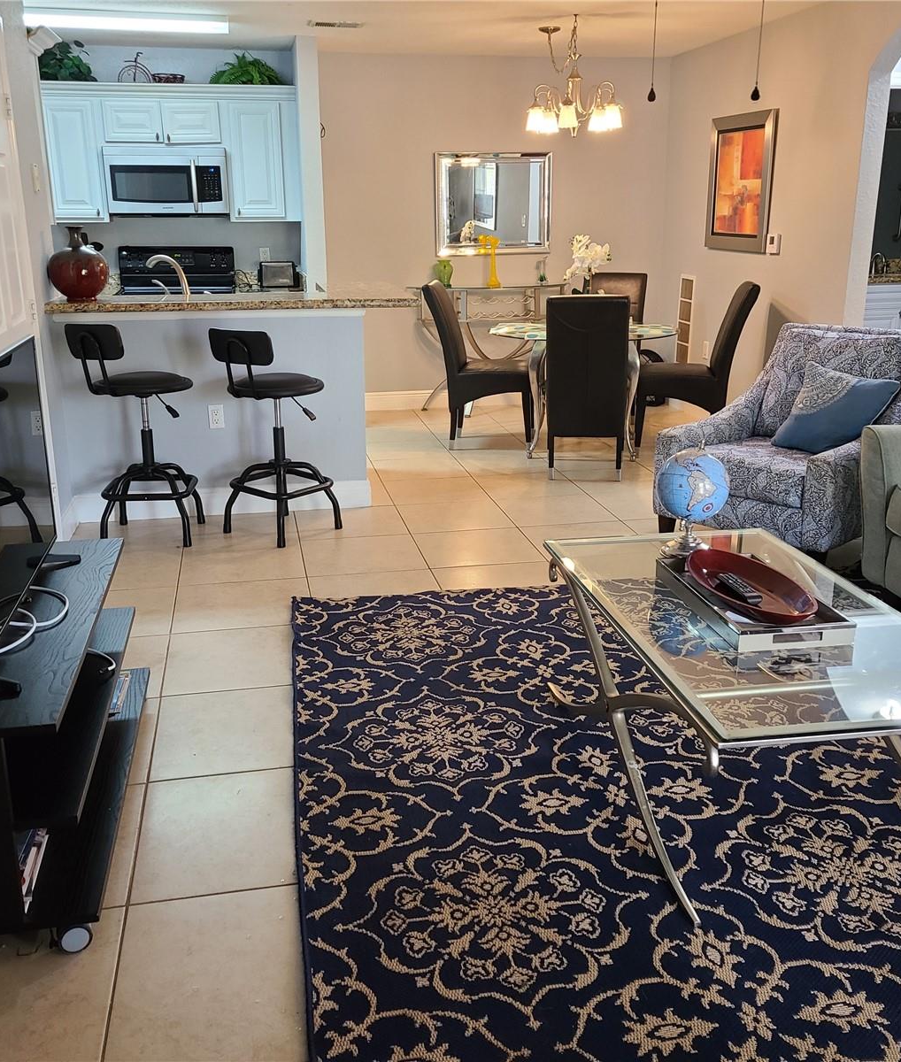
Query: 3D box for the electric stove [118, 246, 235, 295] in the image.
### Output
[{"bbox_3d":[-1.814,-1.290,7.184,0.760,1.200,0.680,-3,17,-10],"label":"electric stove"}]

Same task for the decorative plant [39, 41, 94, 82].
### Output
[{"bbox_3d":[-2.442,-2.921,6.711,0.440,0.280,0.360,-3,17,-10],"label":"decorative plant"}]

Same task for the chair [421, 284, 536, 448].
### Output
[{"bbox_3d":[0.180,-1.040,6.680,0.650,1.000,0.450,1,17,4],"label":"chair"}]

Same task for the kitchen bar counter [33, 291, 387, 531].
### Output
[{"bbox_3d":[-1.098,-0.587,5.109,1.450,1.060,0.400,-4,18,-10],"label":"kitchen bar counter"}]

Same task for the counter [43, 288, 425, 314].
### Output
[{"bbox_3d":[-0.991,-1.060,4.909,1.620,0.042,0.470,-4,18,-10],"label":"counter"}]

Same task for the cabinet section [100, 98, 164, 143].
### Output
[{"bbox_3d":[-2.040,-2.637,6.887,0.360,0.255,0.320,-4,17,-10],"label":"cabinet section"}]

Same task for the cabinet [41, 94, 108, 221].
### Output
[{"bbox_3d":[-2.396,-2.380,6.850,0.385,0.760,0.340,-4,18,-10],"label":"cabinet"}]

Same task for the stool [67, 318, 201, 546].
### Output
[{"bbox_3d":[-1.400,-0.450,4.770,0.520,1.005,0.540,10,20,30],"label":"stool"}]

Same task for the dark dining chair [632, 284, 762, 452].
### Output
[{"bbox_3d":[1.462,-0.967,6.421,0.650,1.000,0.450,2,17,6],"label":"dark dining chair"}]

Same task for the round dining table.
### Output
[{"bbox_3d":[0.813,-0.870,6.560,1.140,0.740,1.140,2,17,6],"label":"round dining table"}]

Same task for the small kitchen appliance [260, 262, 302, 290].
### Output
[{"bbox_3d":[-1.156,-1.712,7.126,0.270,0.185,0.180,-4,18,-10],"label":"small kitchen appliance"}]

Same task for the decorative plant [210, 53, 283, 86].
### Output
[{"bbox_3d":[-1.327,-2.978,6.916,0.480,0.240,0.360,-3,17,-10],"label":"decorative plant"}]

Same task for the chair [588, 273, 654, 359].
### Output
[{"bbox_3d":[1.086,-1.240,7.322,0.450,1.000,0.640,6,18,19],"label":"chair"}]

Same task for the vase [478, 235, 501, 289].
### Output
[{"bbox_3d":[0.318,-1.910,7.539,0.095,0.365,0.095,-3,17,-10],"label":"vase"}]

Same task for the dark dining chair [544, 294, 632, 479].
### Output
[{"bbox_3d":[0.756,-0.803,5.853,0.450,1.000,0.630,2,17,7],"label":"dark dining chair"}]

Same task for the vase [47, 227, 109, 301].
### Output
[{"bbox_3d":[-1.636,-1.176,4.689,0.272,0.325,0.272,-4,18,-10],"label":"vase"}]

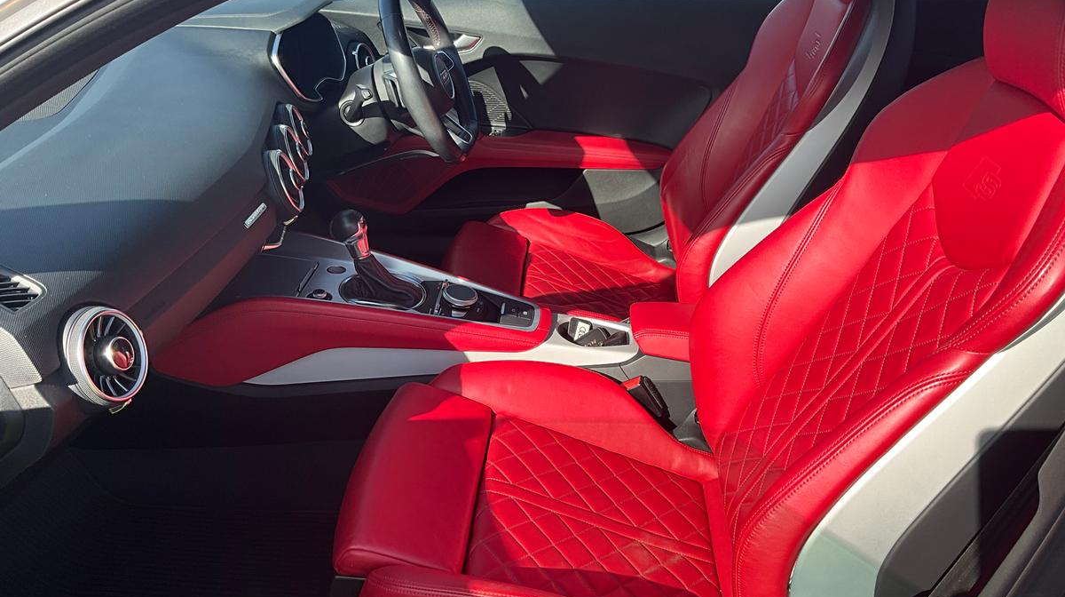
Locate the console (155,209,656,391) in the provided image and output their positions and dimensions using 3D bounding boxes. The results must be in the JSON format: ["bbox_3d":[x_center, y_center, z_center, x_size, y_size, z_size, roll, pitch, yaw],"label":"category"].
[{"bbox_3d":[-0.191,-0.020,1.436,0.780,0.260,0.290,3,29,3],"label":"console"}]

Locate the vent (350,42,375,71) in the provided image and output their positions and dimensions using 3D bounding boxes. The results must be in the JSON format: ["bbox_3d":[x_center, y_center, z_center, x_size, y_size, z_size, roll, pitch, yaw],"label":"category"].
[{"bbox_3d":[-0.348,-0.479,1.835,0.045,0.090,0.090,-12,27,11],"label":"vent"}]

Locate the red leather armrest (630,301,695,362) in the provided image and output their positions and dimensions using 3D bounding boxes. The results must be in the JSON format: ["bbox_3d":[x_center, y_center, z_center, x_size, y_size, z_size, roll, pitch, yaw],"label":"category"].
[{"bbox_3d":[0.281,0.051,1.440,0.240,0.065,0.115,3,29,3],"label":"red leather armrest"}]

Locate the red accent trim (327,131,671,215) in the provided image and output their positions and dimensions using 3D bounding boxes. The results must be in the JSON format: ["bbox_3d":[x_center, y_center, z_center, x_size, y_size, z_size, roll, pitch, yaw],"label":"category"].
[{"bbox_3d":[-0.080,-0.275,2.031,0.790,0.210,0.110,3,29,3],"label":"red accent trim"}]

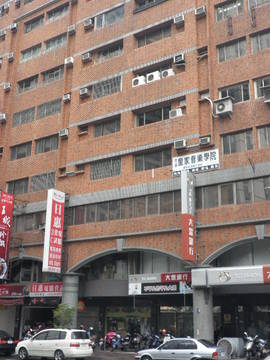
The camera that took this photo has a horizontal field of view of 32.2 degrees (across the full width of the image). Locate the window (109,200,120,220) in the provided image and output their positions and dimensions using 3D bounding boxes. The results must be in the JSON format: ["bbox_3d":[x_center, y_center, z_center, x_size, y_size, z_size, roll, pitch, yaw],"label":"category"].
[{"bbox_3d":[-1.404,2.198,33.294,1.021,1.428,0.100,-11,-22,32],"label":"window"}]

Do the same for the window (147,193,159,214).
[{"bbox_3d":[1.179,1.665,30.780,0.877,1.332,0.120,-10,-21,33],"label":"window"}]

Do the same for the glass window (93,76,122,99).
[{"bbox_3d":[-2.150,-7.208,36.485,2.763,1.363,0.120,-10,-20,33],"label":"glass window"}]

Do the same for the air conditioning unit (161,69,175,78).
[{"bbox_3d":[2.414,-7.619,33.763,0.840,0.510,0.320,-11,-22,32],"label":"air conditioning unit"}]

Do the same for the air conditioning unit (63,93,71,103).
[{"bbox_3d":[-5.581,-6.768,38.574,0.596,0.512,0.420,-10,-20,33],"label":"air conditioning unit"}]

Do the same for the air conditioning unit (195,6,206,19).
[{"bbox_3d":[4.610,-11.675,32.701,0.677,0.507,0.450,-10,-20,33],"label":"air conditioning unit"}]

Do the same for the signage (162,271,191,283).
[{"bbox_3d":[2.512,5.975,28.572,2.109,0.567,0.200,-10,-21,33],"label":"signage"}]

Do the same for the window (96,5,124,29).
[{"bbox_3d":[-2.061,-12.895,37.556,2.982,1.402,0.120,-11,-20,32],"label":"window"}]

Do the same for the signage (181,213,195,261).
[{"bbox_3d":[3.170,3.408,27.703,0.394,2.697,0.770,-11,-20,32],"label":"signage"}]

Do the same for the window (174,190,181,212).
[{"bbox_3d":[2.967,1.380,30.092,0.989,1.364,0.120,-10,-20,33],"label":"window"}]

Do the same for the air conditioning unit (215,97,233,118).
[{"bbox_3d":[5.411,-4.392,28.510,0.880,0.730,0.360,-11,-22,32],"label":"air conditioning unit"}]

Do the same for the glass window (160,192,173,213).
[{"bbox_3d":[2.061,1.501,30.194,0.990,1.324,0.120,-10,-21,33],"label":"glass window"}]

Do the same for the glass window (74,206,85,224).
[{"bbox_3d":[-4.076,2.672,34.995,0.976,1.370,0.100,-11,-22,32],"label":"glass window"}]

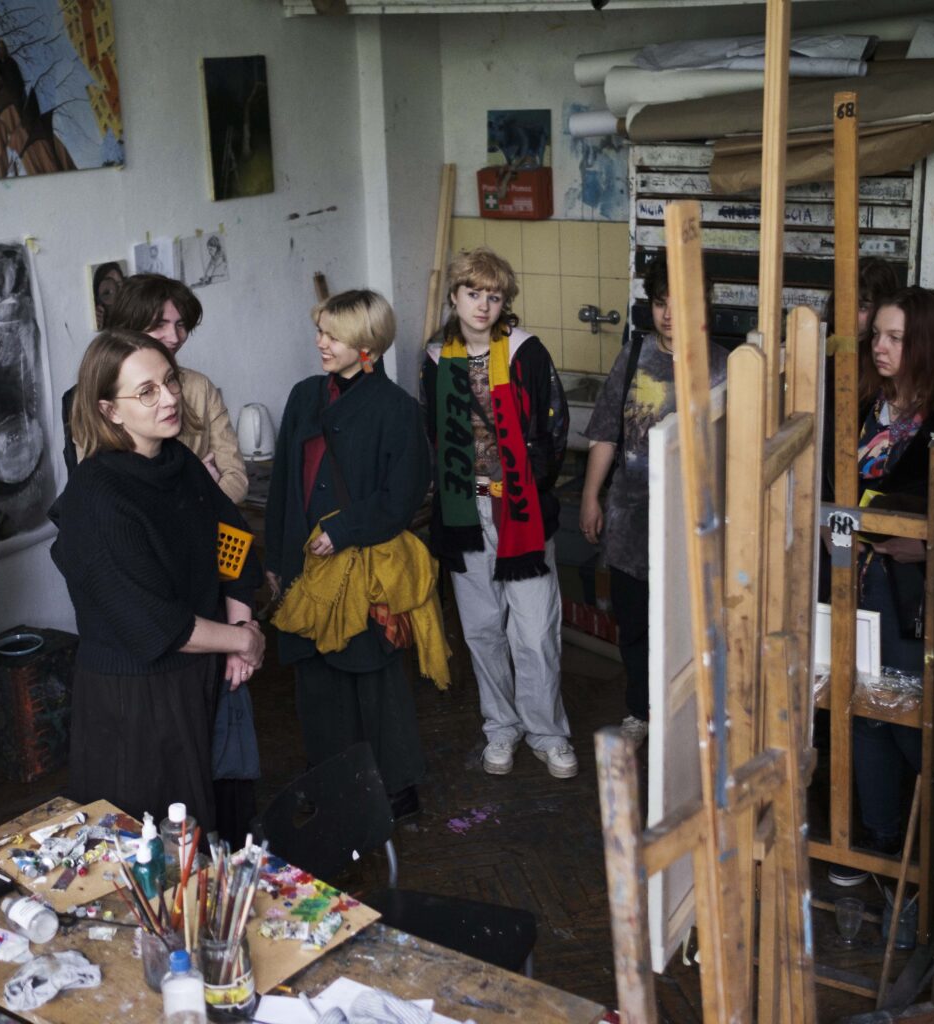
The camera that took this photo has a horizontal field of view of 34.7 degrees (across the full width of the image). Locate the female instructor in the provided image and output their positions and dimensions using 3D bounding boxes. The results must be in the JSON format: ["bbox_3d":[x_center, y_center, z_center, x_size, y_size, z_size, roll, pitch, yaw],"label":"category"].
[{"bbox_3d":[-0.759,0.404,3.684,0.390,1.710,0.480,7,19,26],"label":"female instructor"}]

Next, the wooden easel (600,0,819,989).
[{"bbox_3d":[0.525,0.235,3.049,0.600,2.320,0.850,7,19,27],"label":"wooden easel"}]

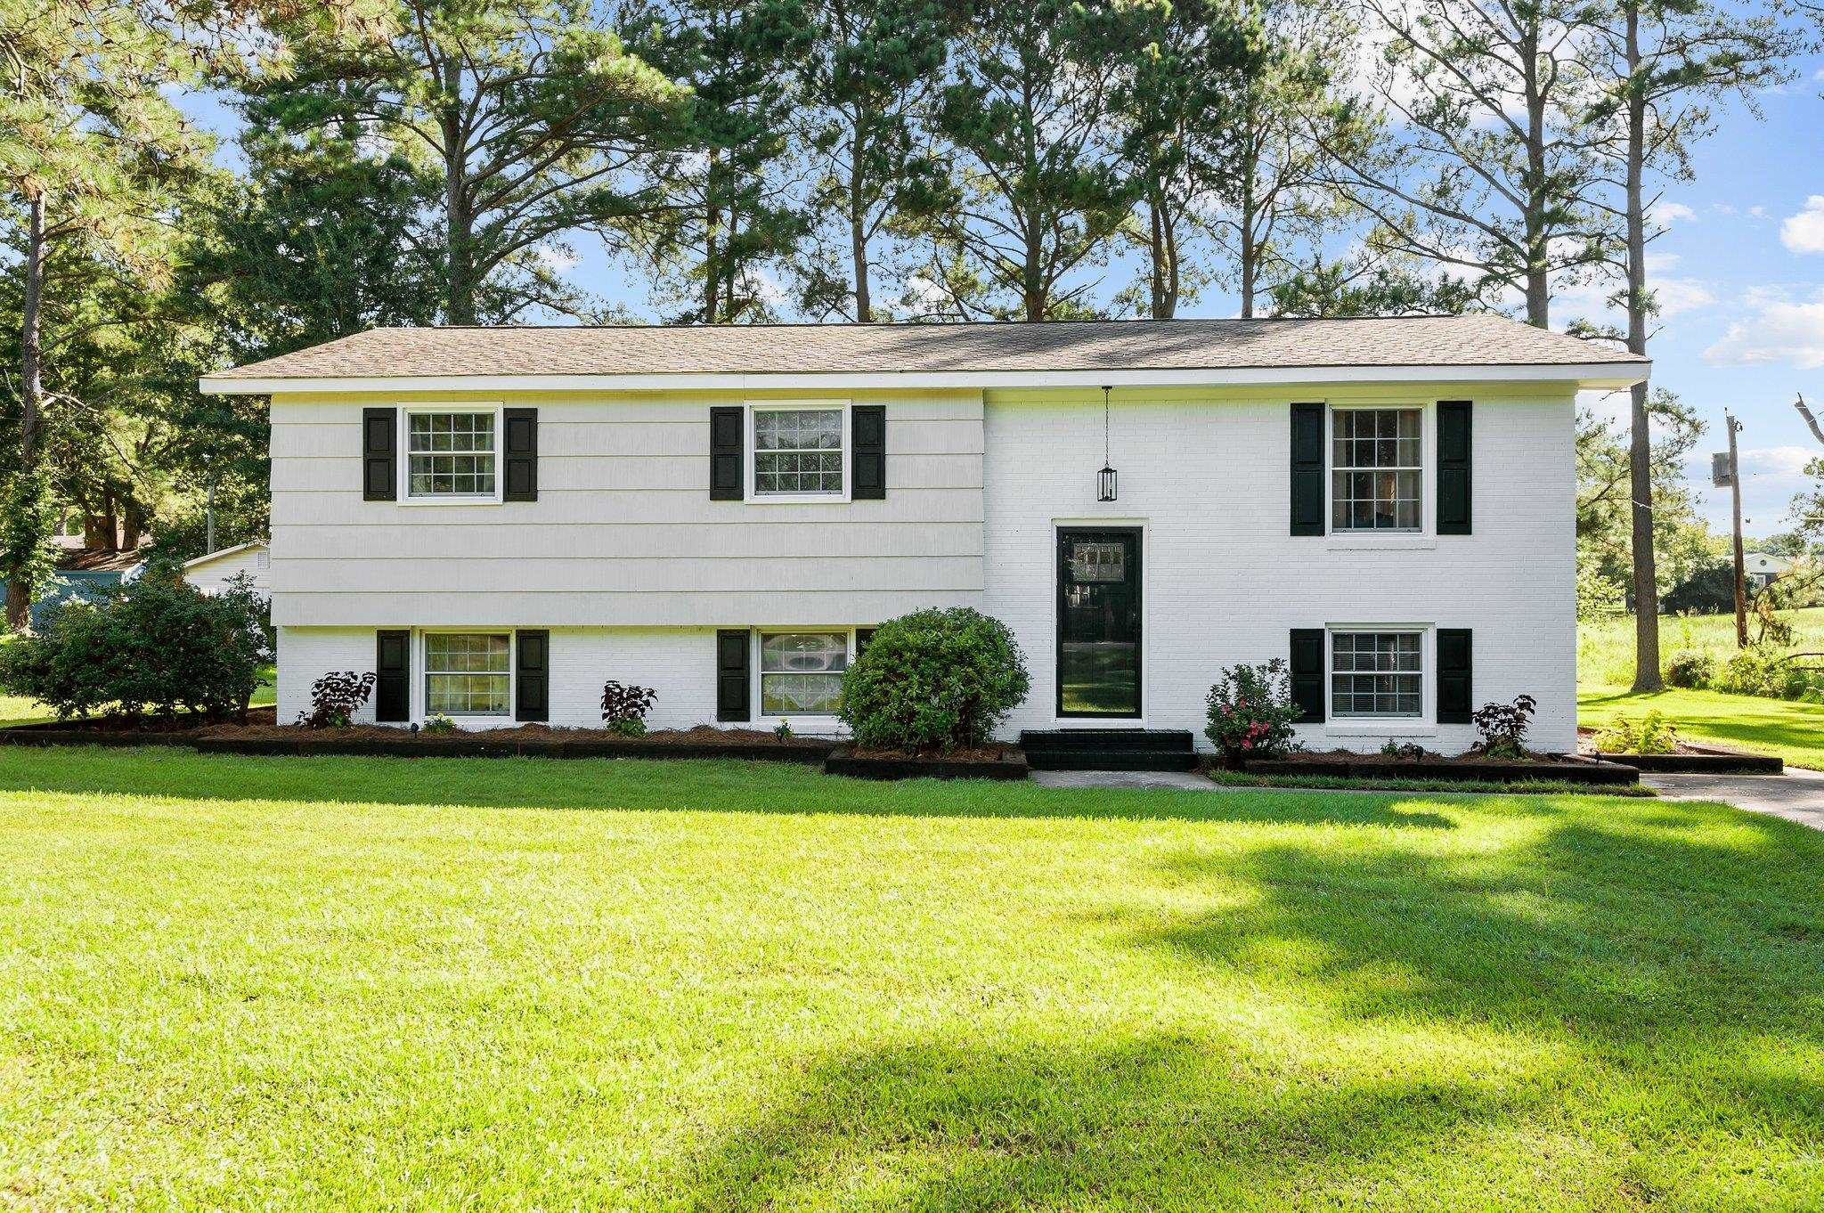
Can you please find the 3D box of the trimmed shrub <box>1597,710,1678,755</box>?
[{"bbox_3d":[7.824,1.361,14.200,0.870,0.470,0.800,0,0,3],"label":"trimmed shrub"}]

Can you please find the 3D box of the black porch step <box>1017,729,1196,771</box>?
[{"bbox_3d":[1.999,1.475,13.565,1.770,0.330,0.720,0,0,3],"label":"black porch step"}]

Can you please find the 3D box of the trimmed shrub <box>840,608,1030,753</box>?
[{"bbox_3d":[0.227,0.731,13.100,1.870,1.440,1.780,0,0,3],"label":"trimmed shrub"}]

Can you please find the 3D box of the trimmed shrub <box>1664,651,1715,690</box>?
[{"bbox_3d":[15.353,1.253,26.000,1.000,0.760,0.950,0,0,3],"label":"trimmed shrub"}]

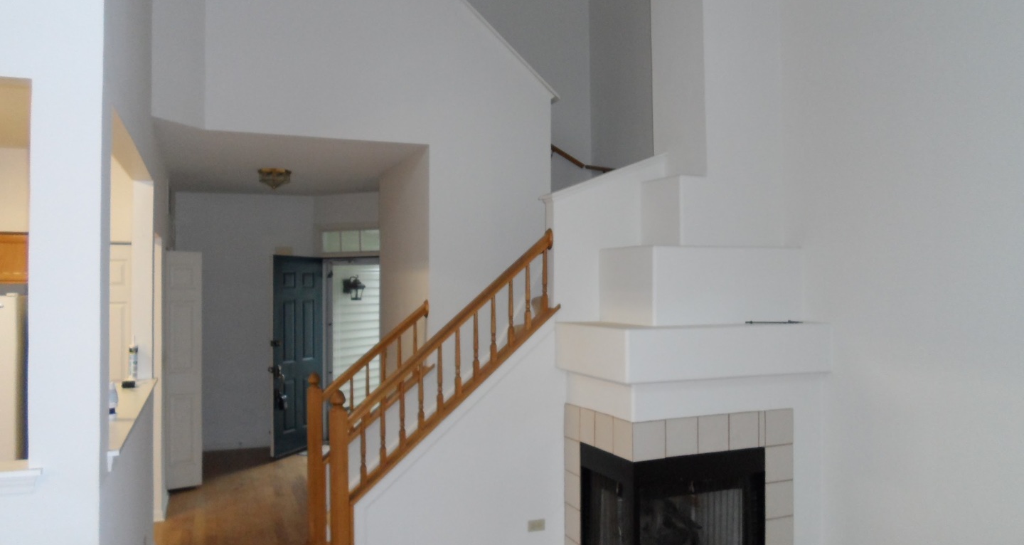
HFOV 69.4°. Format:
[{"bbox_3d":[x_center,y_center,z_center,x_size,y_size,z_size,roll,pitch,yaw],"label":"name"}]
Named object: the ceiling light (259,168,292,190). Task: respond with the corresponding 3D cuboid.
[{"bbox_3d":[-2.046,-0.798,6.380,0.285,0.165,0.285,0,-1,-22],"label":"ceiling light"}]

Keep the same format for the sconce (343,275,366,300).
[{"bbox_3d":[-1.867,0.185,8.750,0.210,0.300,0.155,-1,-1,23],"label":"sconce"}]

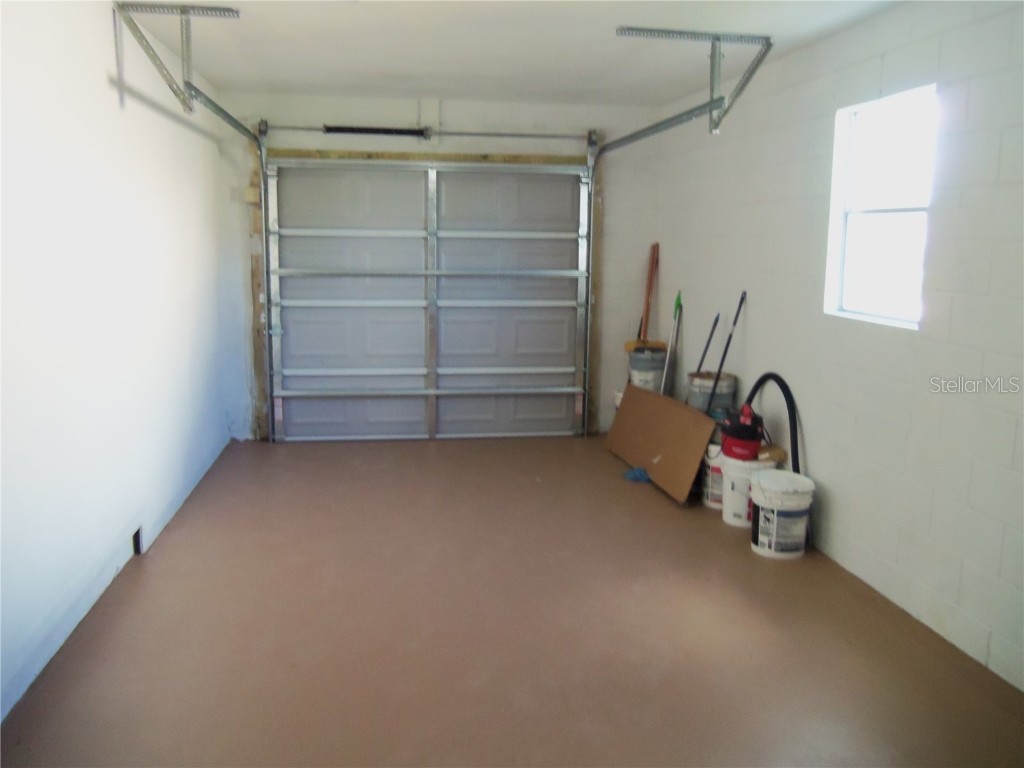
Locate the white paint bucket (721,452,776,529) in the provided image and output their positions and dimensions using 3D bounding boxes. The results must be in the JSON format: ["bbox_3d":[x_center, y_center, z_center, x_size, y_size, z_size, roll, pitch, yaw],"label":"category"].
[{"bbox_3d":[1.345,0.598,4.715,0.305,0.365,0.305,4,10,19],"label":"white paint bucket"}]

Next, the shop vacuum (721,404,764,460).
[{"bbox_3d":[1.299,0.268,4.653,0.220,0.290,0.220,4,10,18],"label":"shop vacuum"}]

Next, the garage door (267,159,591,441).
[{"bbox_3d":[-0.613,-0.616,6.448,2.450,2.130,0.090,0,10,-8],"label":"garage door"}]

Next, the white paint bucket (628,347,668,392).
[{"bbox_3d":[1.057,-0.076,6.481,0.300,0.370,0.300,1,9,0],"label":"white paint bucket"}]

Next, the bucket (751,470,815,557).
[{"bbox_3d":[1.382,0.672,4.252,0.310,0.368,0.310,4,10,19],"label":"bucket"}]

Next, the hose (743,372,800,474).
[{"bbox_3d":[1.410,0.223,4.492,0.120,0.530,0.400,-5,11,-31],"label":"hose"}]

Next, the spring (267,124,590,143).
[{"bbox_3d":[-0.588,-1.866,6.159,2.420,0.100,0.100,0,10,-8],"label":"spring"}]

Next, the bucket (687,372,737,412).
[{"bbox_3d":[1.251,0.128,5.242,0.300,0.370,0.300,1,9,0],"label":"bucket"}]

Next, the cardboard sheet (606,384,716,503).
[{"bbox_3d":[0.970,0.360,5.679,0.020,0.530,1.430,18,5,-15],"label":"cardboard sheet"}]

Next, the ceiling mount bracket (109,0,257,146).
[{"bbox_3d":[-1.706,-1.701,4.875,0.550,0.480,2.000,0,10,-8],"label":"ceiling mount bracket"}]

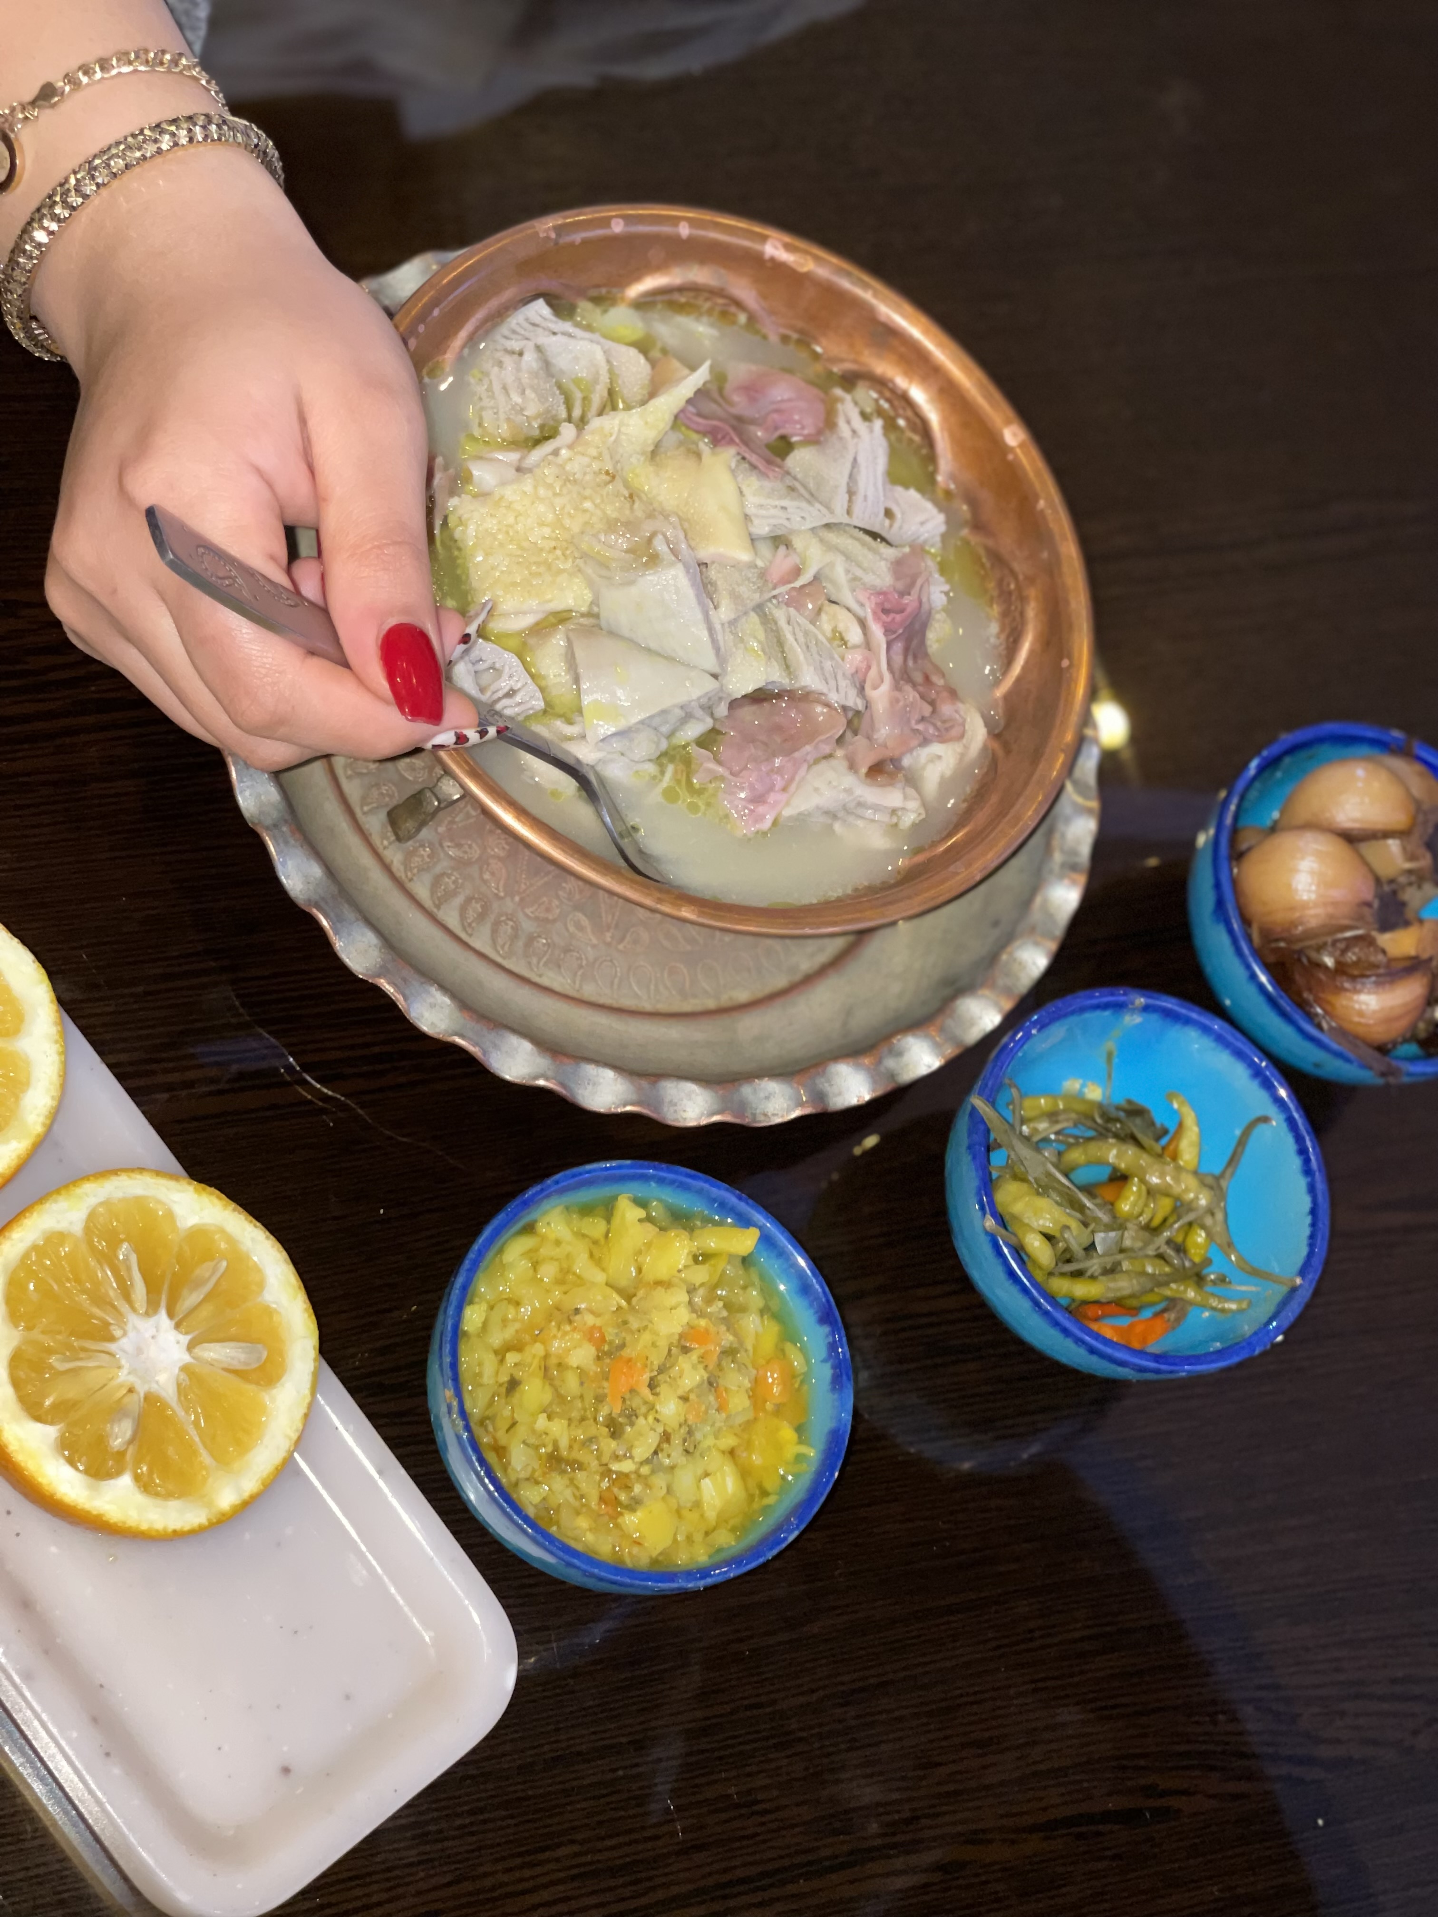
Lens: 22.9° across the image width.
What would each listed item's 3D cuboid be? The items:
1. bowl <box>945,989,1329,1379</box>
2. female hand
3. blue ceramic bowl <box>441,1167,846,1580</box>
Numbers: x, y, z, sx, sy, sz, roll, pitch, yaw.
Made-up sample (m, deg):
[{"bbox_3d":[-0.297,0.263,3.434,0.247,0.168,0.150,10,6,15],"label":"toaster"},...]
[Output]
[{"bbox_3d":[0.089,0.057,0.813,0.092,0.044,0.092,9,65,-20],"label":"bowl"},{"bbox_3d":[-0.099,-0.101,0.721,0.095,0.088,0.140,-20,77,-29],"label":"female hand"},{"bbox_3d":[-0.022,0.093,0.752,0.092,0.044,0.092,9,65,-20],"label":"blue ceramic bowl"}]

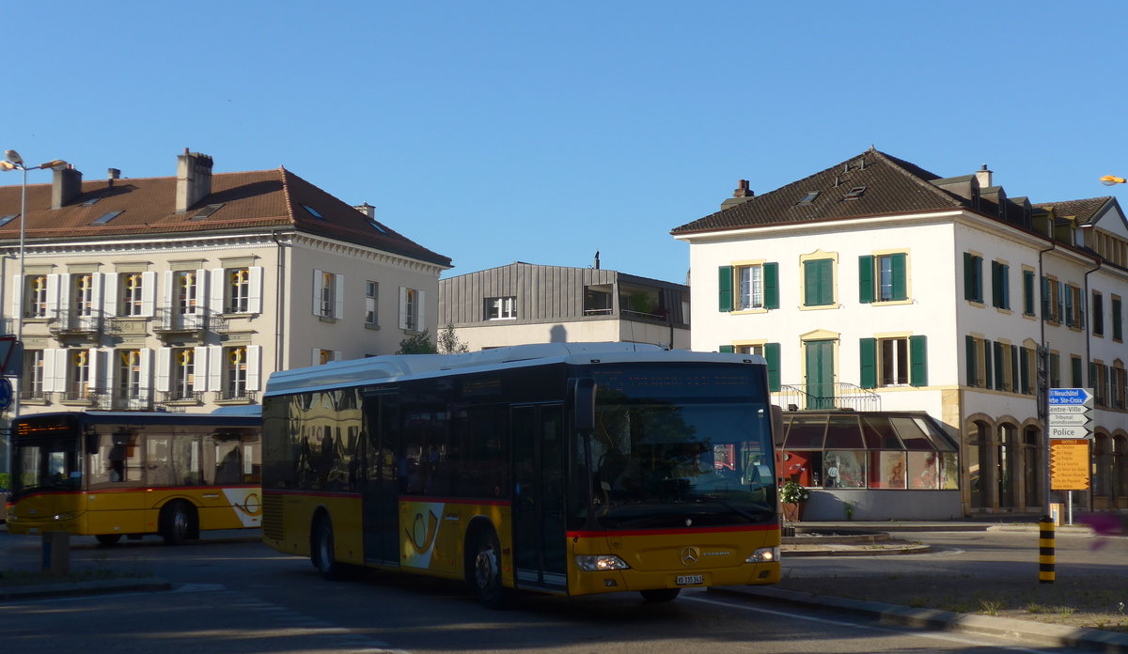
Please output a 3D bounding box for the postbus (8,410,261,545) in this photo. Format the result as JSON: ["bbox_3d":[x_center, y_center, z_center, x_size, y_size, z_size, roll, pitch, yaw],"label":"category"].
[{"bbox_3d":[-6.984,3.273,43.527,2.550,3.020,12.000,-4,-5,38],"label":"postbus"}]

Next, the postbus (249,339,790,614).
[{"bbox_3d":[-1.160,1.880,25.245,2.550,3.080,11.950,1,-4,-25],"label":"postbus"}]

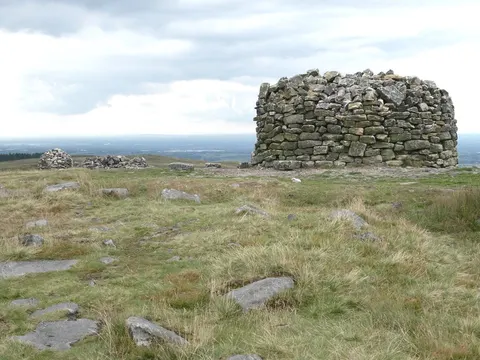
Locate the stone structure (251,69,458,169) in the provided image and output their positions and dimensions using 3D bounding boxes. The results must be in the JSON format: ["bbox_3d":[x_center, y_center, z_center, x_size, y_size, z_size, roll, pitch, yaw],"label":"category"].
[{"bbox_3d":[3.128,-1.714,21.500,5.500,2.580,5.300,0,4,0],"label":"stone structure"}]

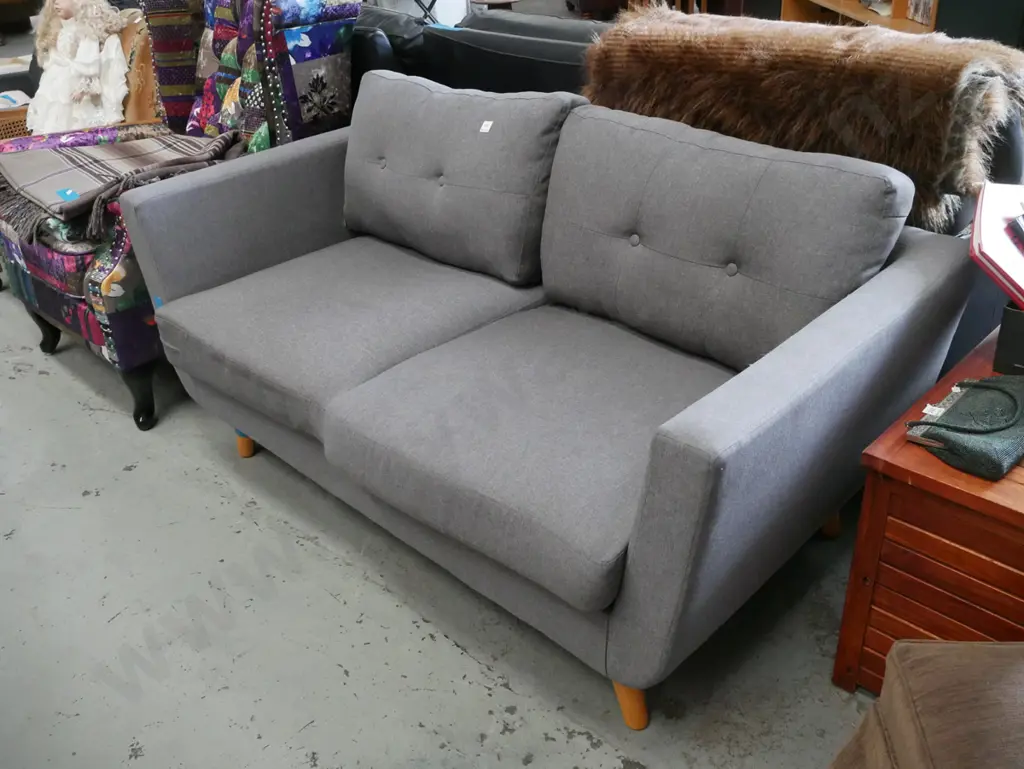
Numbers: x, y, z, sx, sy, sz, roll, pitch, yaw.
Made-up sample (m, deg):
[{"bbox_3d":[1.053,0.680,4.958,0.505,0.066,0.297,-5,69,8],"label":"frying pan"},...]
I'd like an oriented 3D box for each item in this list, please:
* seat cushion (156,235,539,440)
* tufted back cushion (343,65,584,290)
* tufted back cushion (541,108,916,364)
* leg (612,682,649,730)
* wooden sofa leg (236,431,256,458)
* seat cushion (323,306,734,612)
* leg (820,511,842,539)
[{"bbox_3d":[-0.336,-0.144,2.312,0.668,0.120,0.679,24,40,38],"label":"seat cushion"},{"bbox_3d":[-0.121,-0.490,2.392,0.671,0.432,0.157,24,24,38],"label":"tufted back cushion"},{"bbox_3d":[0.377,-0.271,1.972,0.681,0.443,0.160,24,24,38],"label":"tufted back cushion"},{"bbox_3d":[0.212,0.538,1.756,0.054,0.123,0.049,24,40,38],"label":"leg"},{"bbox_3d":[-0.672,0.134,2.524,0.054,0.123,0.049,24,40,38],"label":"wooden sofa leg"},{"bbox_3d":[0.137,0.072,1.901,0.672,0.120,0.682,24,40,38],"label":"seat cushion"},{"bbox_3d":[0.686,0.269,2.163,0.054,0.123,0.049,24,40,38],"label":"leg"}]

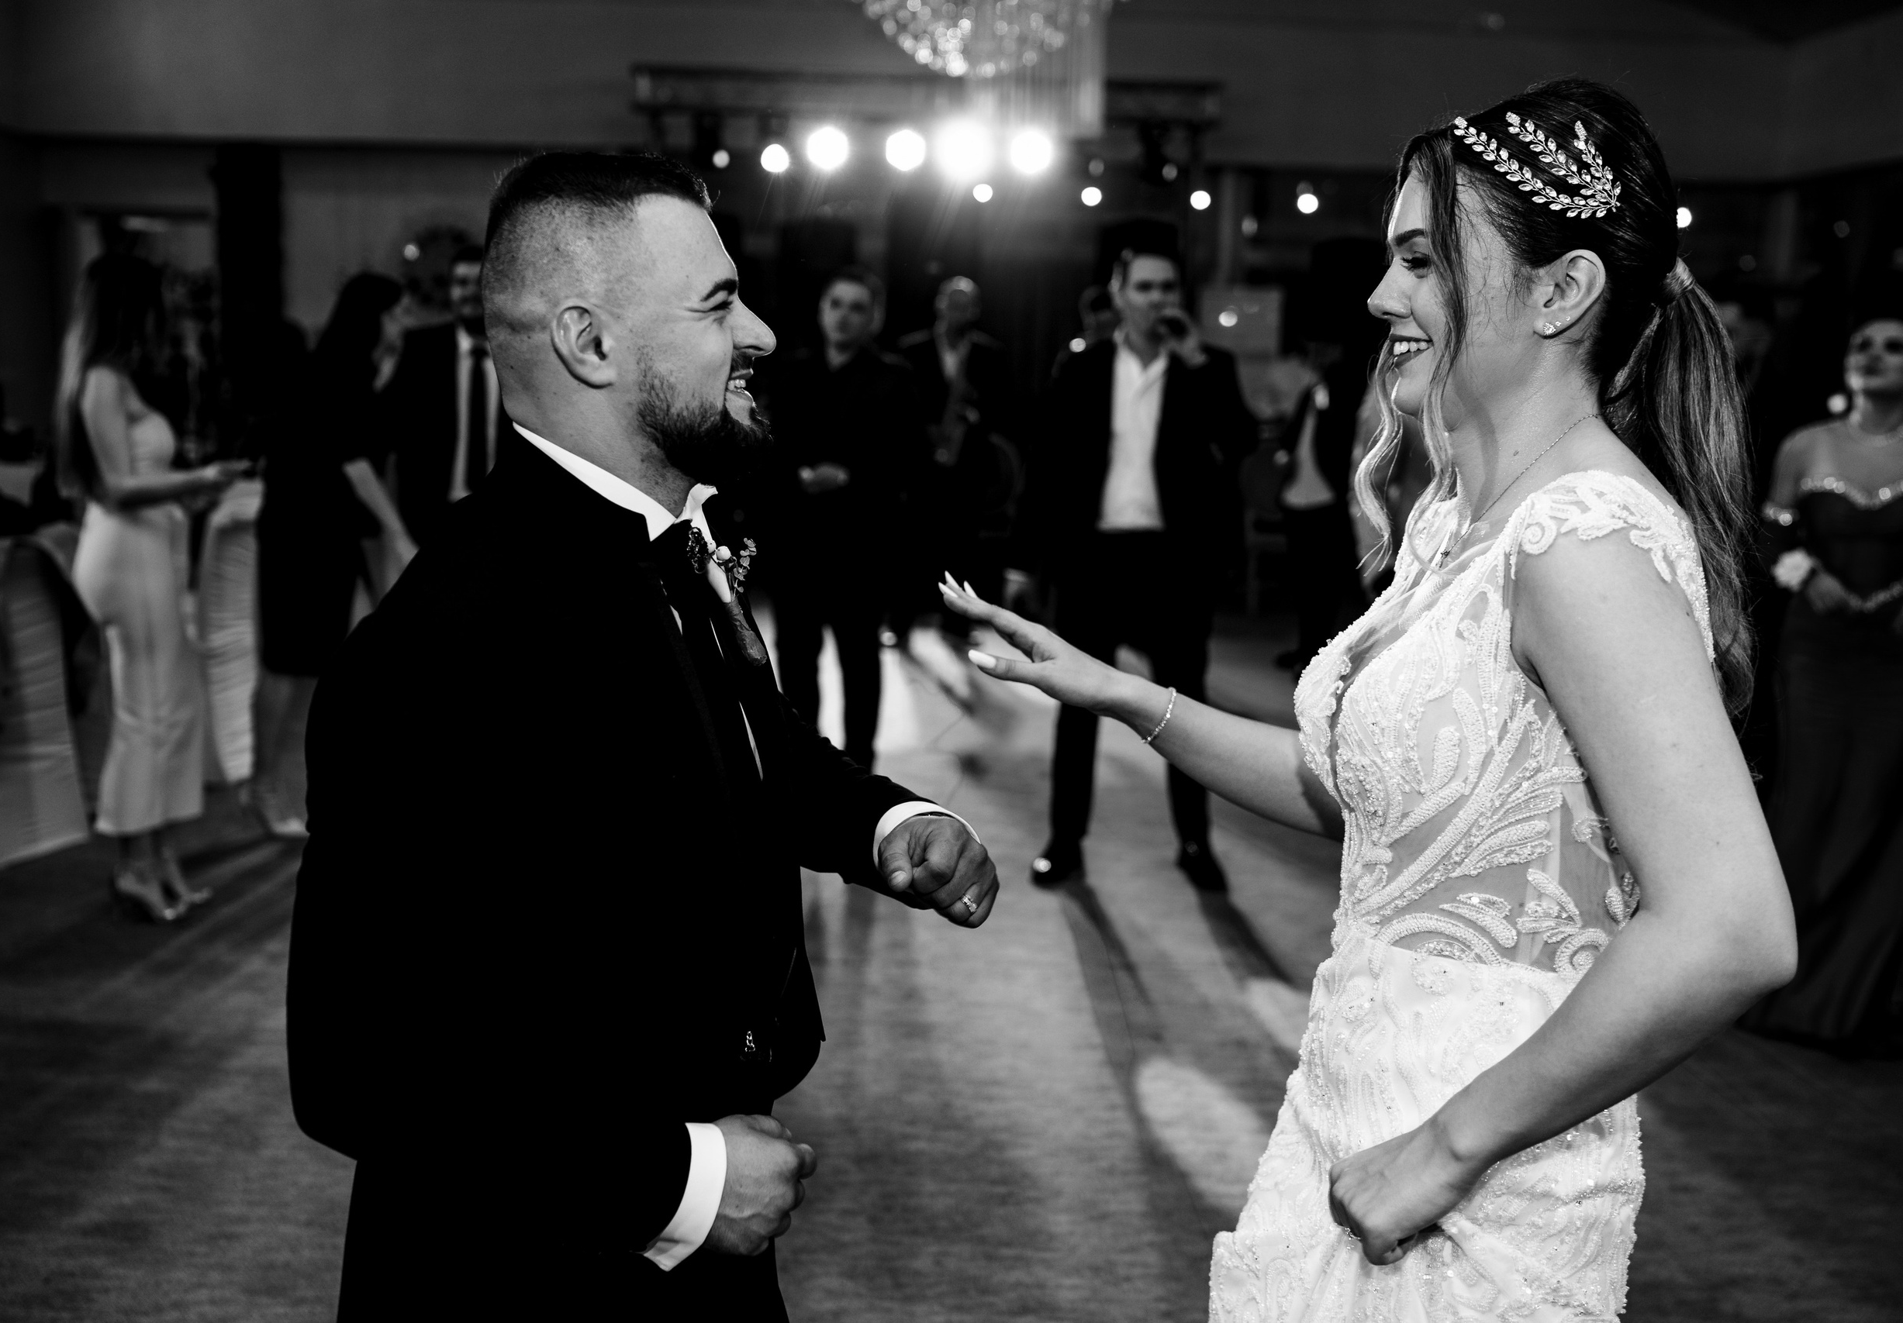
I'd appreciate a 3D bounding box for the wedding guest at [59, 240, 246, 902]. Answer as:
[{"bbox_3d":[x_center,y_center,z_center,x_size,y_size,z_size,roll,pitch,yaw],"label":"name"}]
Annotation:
[{"bbox_3d":[-2.097,-0.186,5.064,0.480,1.710,0.430,3,10,10],"label":"wedding guest"}]

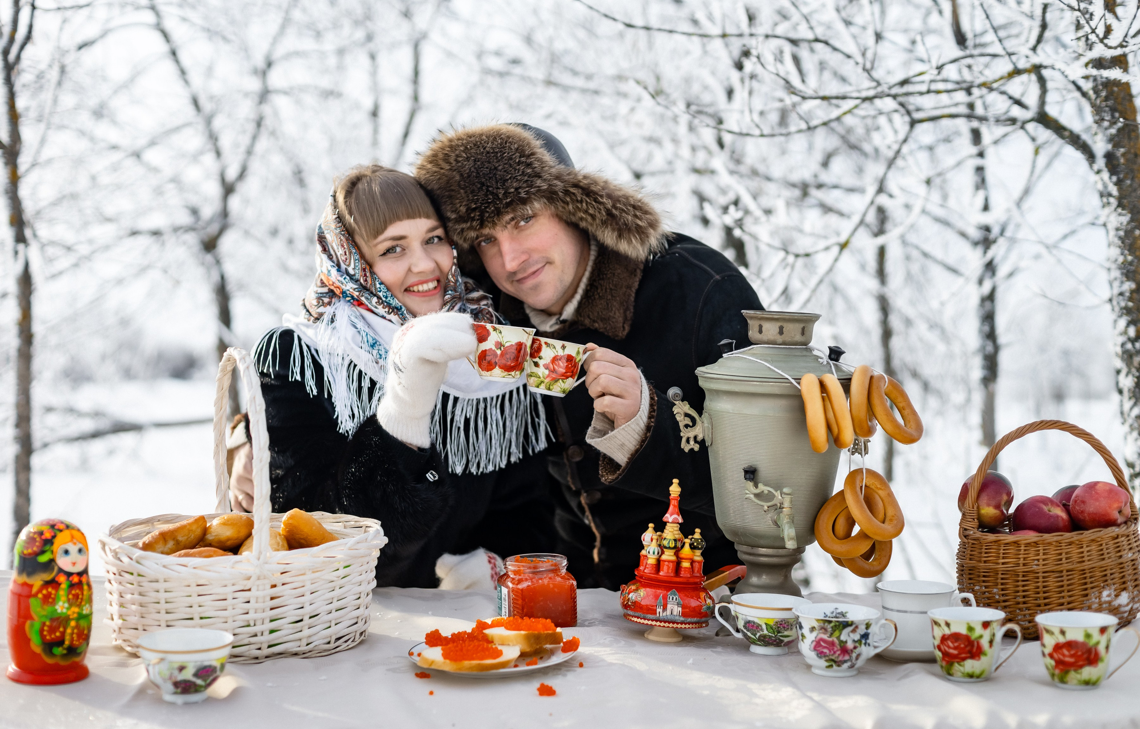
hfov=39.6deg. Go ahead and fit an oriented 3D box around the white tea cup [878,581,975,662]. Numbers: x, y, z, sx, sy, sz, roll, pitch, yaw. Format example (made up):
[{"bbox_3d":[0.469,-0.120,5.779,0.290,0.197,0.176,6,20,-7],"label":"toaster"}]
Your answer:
[{"bbox_3d":[0.417,0.301,1.852,0.115,0.078,0.091,1,2,0],"label":"white tea cup"}]

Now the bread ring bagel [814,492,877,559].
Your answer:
[{"bbox_3d":[0.347,0.197,1.970,0.092,0.092,0.024,0,7,-13],"label":"bread ring bagel"}]

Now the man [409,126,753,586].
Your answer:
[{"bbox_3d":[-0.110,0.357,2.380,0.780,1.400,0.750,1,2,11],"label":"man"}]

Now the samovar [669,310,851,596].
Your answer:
[{"bbox_3d":[0.257,0.131,1.972,0.262,0.390,0.225,0,2,-6],"label":"samovar"}]

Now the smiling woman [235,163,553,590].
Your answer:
[{"bbox_3d":[-0.235,0.369,2.235,0.560,1.310,0.660,-1,2,-15],"label":"smiling woman"}]

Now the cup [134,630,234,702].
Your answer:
[{"bbox_3d":[-0.395,0.310,1.604,0.094,0.058,0.112,0,2,10],"label":"cup"}]

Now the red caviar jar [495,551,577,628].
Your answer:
[{"bbox_3d":[-0.041,0.288,2.017,0.086,0.080,0.086,0,2,-16],"label":"red caviar jar"}]

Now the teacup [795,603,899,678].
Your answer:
[{"bbox_3d":[0.305,0.304,1.761,0.115,0.073,0.097,1,2,0],"label":"teacup"}]

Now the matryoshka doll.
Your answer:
[{"bbox_3d":[-0.562,0.252,1.702,0.087,0.168,0.087,2,3,37],"label":"matryoshka doll"}]

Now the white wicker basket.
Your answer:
[{"bbox_3d":[-0.389,0.160,1.878,0.335,0.345,0.260,0,2,-13],"label":"white wicker basket"}]

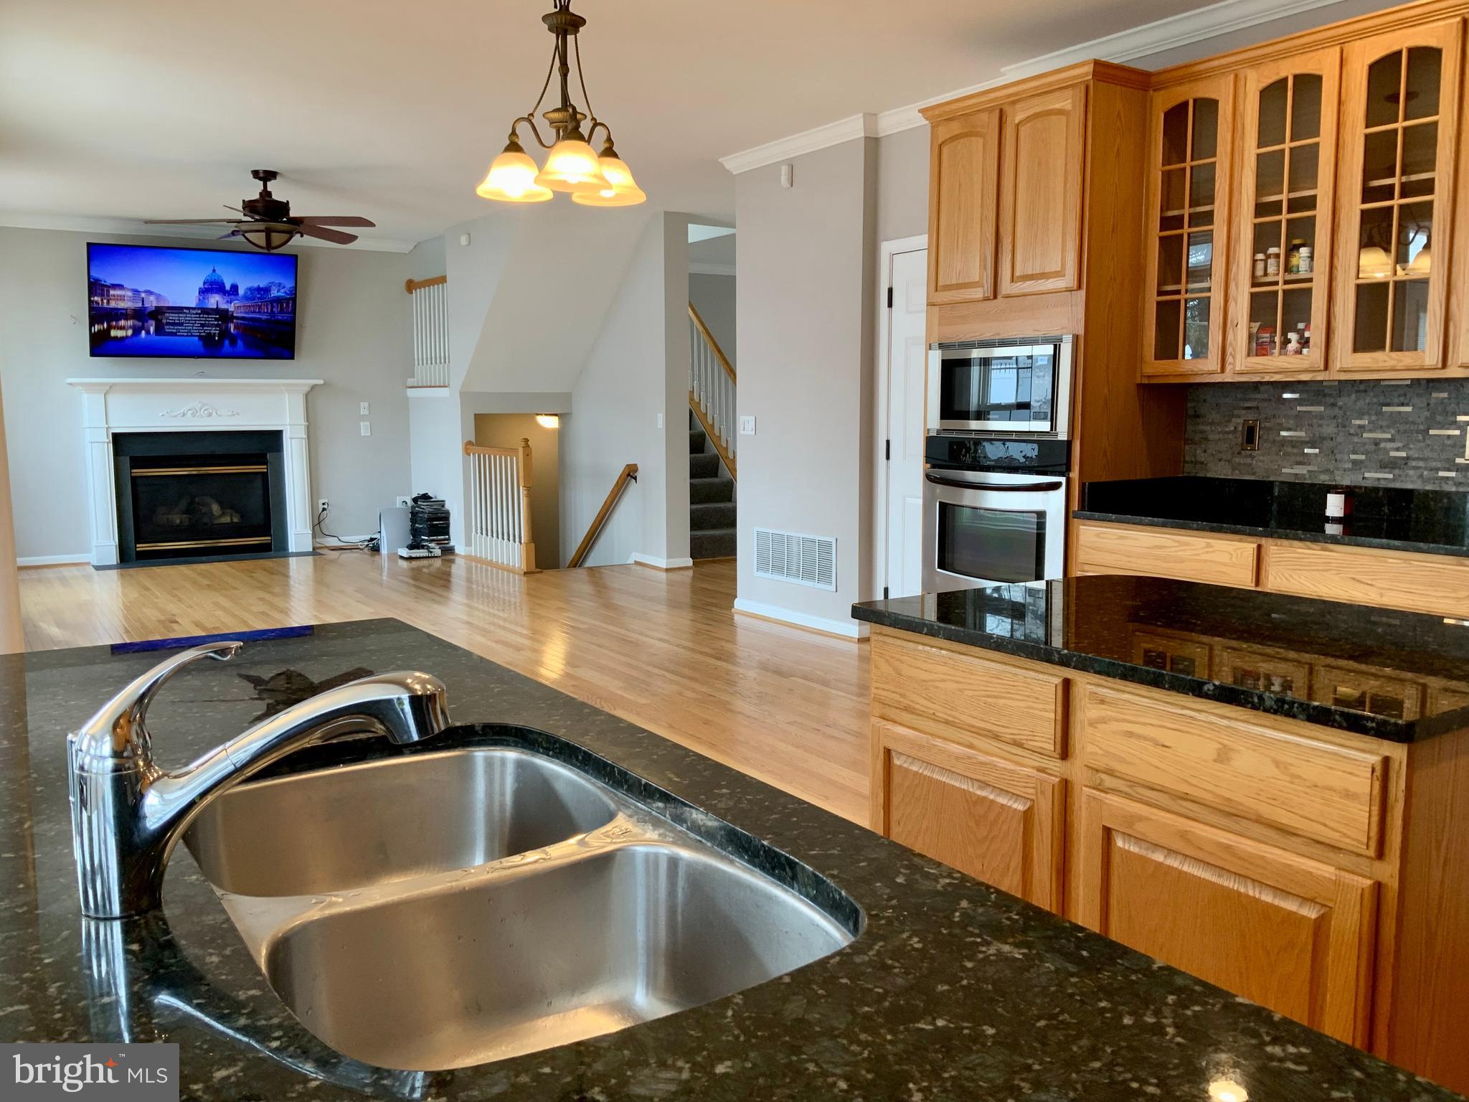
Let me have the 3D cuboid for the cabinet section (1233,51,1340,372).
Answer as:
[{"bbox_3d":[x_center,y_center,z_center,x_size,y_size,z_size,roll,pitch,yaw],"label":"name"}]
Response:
[{"bbox_3d":[1.943,-1.109,4.146,0.310,1.023,0.345,-5,8,-34],"label":"cabinet section"}]

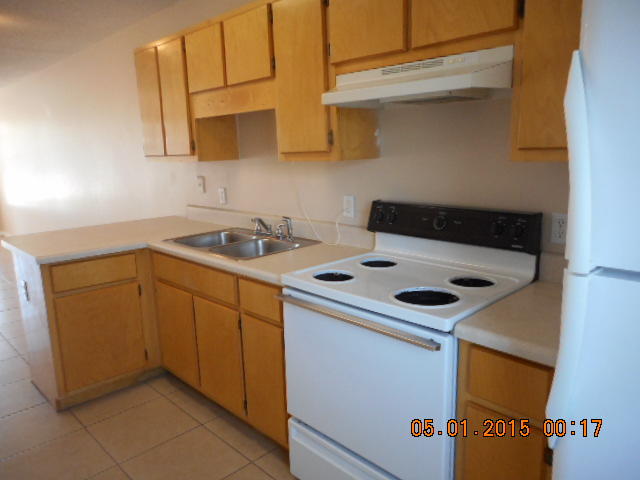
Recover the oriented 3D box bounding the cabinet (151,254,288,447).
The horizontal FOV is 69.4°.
[{"bbox_3d":[-0.358,0.486,2.687,1.250,0.840,0.620,9,16,44],"label":"cabinet"}]

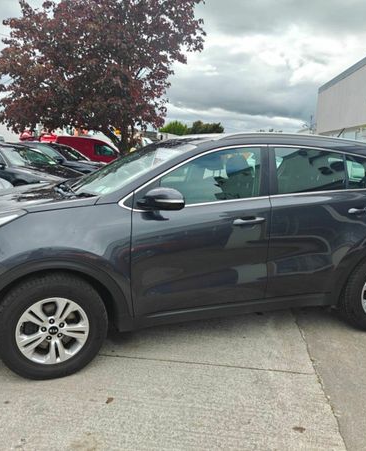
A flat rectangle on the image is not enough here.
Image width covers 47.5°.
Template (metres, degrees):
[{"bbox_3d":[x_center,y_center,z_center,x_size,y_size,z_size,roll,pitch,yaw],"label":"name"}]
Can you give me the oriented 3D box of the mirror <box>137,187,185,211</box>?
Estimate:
[{"bbox_3d":[-0.129,-0.175,2.673,0.240,0.165,0.230,-2,11,-20],"label":"mirror"}]

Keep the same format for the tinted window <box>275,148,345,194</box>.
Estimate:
[{"bbox_3d":[1.008,-0.421,3.243,0.650,0.360,0.050,-2,-9,-20],"label":"tinted window"}]

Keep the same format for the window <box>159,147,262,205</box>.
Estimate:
[{"bbox_3d":[0.226,-0.366,2.990,0.843,0.440,0.060,-2,-12,-20],"label":"window"}]

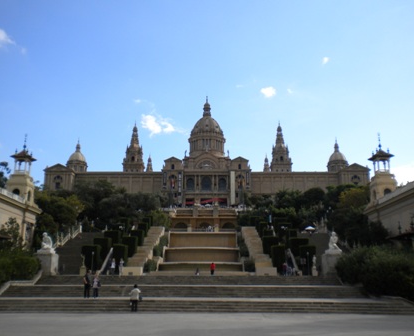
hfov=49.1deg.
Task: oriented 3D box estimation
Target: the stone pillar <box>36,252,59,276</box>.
[{"bbox_3d":[-15.570,9.421,43.942,1.550,2.100,1.800,0,-15,1],"label":"stone pillar"}]

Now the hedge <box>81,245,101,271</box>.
[{"bbox_3d":[-19.196,15.631,74.977,2.300,5.400,2.500,0,-15,1],"label":"hedge"}]

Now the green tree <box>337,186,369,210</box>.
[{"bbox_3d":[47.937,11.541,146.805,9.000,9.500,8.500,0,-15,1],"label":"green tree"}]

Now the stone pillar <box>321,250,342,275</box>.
[{"bbox_3d":[12.153,9.421,43.942,1.550,2.100,1.800,0,-15,1],"label":"stone pillar"}]

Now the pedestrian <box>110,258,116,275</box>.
[{"bbox_3d":[-9.486,9.977,45.451,0.520,1.700,0.380,0,-15,1],"label":"pedestrian"}]

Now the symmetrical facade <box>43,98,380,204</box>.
[{"bbox_3d":[0.100,-6.827,252.108,163.000,65.000,40.000,0,-15,0],"label":"symmetrical facade"}]

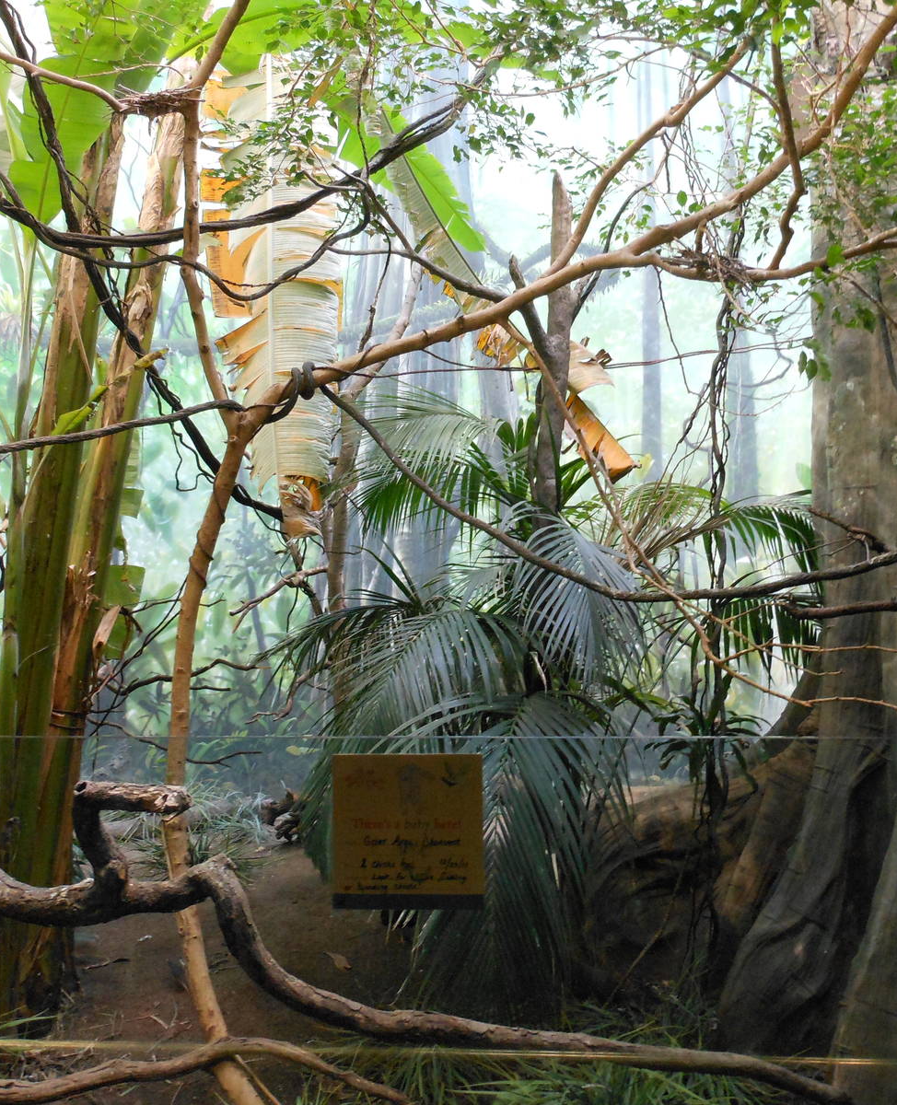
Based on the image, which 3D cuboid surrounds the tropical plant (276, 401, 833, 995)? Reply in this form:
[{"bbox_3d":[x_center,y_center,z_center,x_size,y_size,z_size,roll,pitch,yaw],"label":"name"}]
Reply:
[{"bbox_3d":[0.330,0.460,3.850,1.750,1.950,1.500,0,0,0],"label":"tropical plant"}]

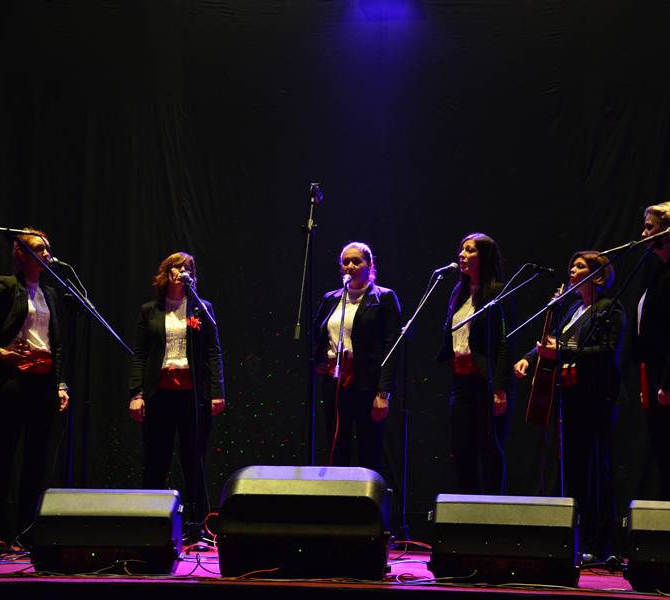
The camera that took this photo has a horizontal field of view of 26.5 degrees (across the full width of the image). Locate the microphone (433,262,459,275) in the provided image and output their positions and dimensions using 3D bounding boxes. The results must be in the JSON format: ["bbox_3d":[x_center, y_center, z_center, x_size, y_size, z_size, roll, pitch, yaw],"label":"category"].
[{"bbox_3d":[0.579,-0.164,7.400,0.180,0.050,0.050,-16,6,-38],"label":"microphone"}]

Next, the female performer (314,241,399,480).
[{"bbox_3d":[0.129,0.517,7.826,0.490,1.670,0.320,-1,-6,19],"label":"female performer"}]

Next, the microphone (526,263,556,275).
[{"bbox_3d":[1.043,-0.162,7.200,0.180,0.050,0.050,9,-9,-37],"label":"microphone"}]

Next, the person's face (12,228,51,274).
[{"bbox_3d":[-1.597,-0.255,7.500,0.190,0.240,0.165,-2,-6,23],"label":"person's face"}]

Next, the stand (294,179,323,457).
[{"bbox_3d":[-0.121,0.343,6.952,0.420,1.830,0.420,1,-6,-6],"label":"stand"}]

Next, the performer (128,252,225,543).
[{"bbox_3d":[-0.891,0.544,7.987,0.540,1.640,0.300,1,-6,-8],"label":"performer"}]

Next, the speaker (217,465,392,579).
[{"bbox_3d":[-0.126,0.992,6.401,0.700,0.460,0.450,0,-5,9],"label":"speaker"}]

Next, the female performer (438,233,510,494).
[{"bbox_3d":[0.741,0.489,7.641,0.290,1.690,0.440,6,-8,-43],"label":"female performer"}]

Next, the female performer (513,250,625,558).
[{"bbox_3d":[1.218,0.522,7.403,0.450,1.600,0.500,5,-7,-40],"label":"female performer"}]

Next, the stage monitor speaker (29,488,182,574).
[{"bbox_3d":[-0.990,0.994,6.149,0.630,0.360,0.430,1,-6,-5],"label":"stage monitor speaker"}]

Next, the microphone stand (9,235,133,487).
[{"bbox_3d":[-1.261,0.483,6.870,0.620,1.540,0.550,0,-5,0],"label":"microphone stand"}]

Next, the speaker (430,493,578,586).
[{"bbox_3d":[0.680,0.961,5.751,0.620,0.355,0.420,0,-6,6],"label":"speaker"}]

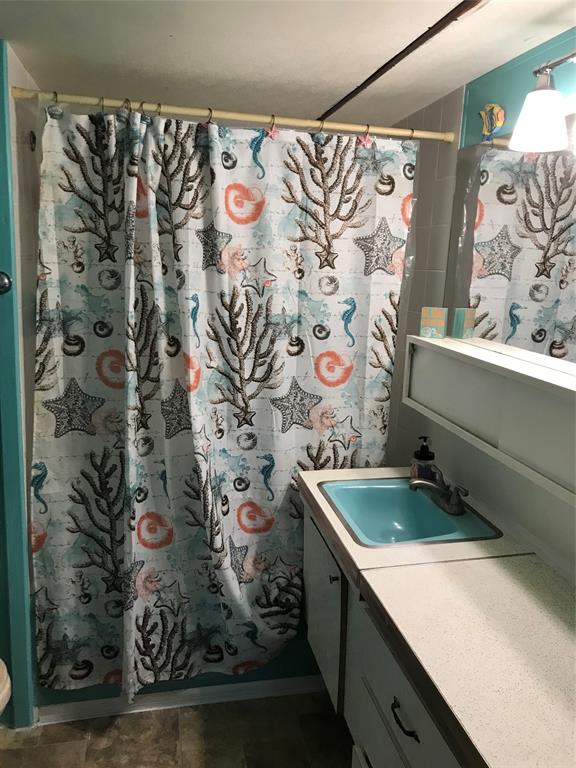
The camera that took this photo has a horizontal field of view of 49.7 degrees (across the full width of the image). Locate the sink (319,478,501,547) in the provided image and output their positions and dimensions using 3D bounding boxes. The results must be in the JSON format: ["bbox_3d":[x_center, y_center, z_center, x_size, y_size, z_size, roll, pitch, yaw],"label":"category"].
[{"bbox_3d":[0.342,0.445,1.896,0.425,0.151,0.482,0,12,-13],"label":"sink"}]

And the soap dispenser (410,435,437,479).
[{"bbox_3d":[0.473,0.254,2.142,0.068,0.149,0.066,-3,13,-27],"label":"soap dispenser"}]

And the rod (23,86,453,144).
[{"bbox_3d":[-0.117,-0.828,1.921,1.371,0.033,0.033,0,12,-13],"label":"rod"}]

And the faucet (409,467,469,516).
[{"bbox_3d":[0.451,0.326,1.929,0.174,0.090,0.206,0,12,-13],"label":"faucet"}]

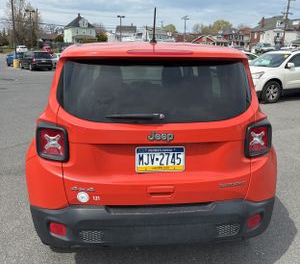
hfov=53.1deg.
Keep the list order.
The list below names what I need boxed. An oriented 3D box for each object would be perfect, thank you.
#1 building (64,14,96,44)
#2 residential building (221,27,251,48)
[{"bbox_3d":[-22.673,-33.439,98.000,8.400,10.200,9.200,-8,17,-29],"label":"building"},{"bbox_3d":[33.585,-37.003,118.000,10.200,8.600,9.500,0,15,-3],"label":"residential building"}]

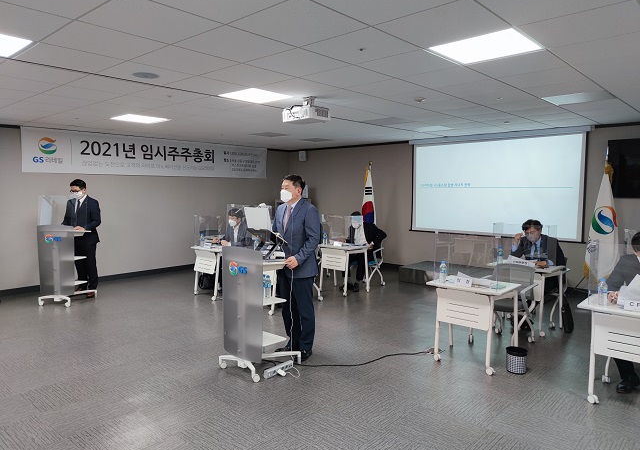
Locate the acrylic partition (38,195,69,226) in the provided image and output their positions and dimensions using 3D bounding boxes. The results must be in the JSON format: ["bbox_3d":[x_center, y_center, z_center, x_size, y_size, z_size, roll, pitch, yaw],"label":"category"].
[{"bbox_3d":[-3.635,-0.163,6.300,0.580,0.510,0.270,2,5,17],"label":"acrylic partition"}]

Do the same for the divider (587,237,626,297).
[{"bbox_3d":[2.468,0.411,3.428,0.620,0.510,0.340,4,6,44],"label":"divider"}]

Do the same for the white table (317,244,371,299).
[{"bbox_3d":[0.389,0.702,7.119,0.700,0.720,0.550,4,6,44],"label":"white table"}]

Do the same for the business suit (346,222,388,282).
[{"bbox_3d":[0.727,0.469,7.344,0.620,0.960,0.750,4,6,42],"label":"business suit"}]

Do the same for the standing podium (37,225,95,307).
[{"bbox_3d":[-3.685,0.581,6.519,0.580,1.120,0.640,1,5,15],"label":"standing podium"}]

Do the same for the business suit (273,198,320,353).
[{"bbox_3d":[-0.224,0.509,4.435,0.350,1.520,0.500,-4,6,-43],"label":"business suit"}]

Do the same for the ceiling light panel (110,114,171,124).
[{"bbox_3d":[-2.523,-1.512,6.267,0.600,0.050,0.600,4,6,42],"label":"ceiling light panel"}]

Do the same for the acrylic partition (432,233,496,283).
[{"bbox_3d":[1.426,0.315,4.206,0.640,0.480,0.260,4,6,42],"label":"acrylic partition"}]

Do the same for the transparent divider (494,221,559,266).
[{"bbox_3d":[2.454,0.259,5.338,0.620,0.510,0.340,4,6,44],"label":"transparent divider"}]

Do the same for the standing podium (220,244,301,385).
[{"bbox_3d":[-0.522,0.773,4.131,0.580,1.120,0.640,4,6,40],"label":"standing podium"}]

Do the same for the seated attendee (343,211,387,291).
[{"bbox_3d":[0.700,0.415,7.324,0.620,1.250,0.820,4,6,42],"label":"seated attendee"}]

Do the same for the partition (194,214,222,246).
[{"bbox_3d":[-1.651,0.120,7.038,0.620,0.510,0.340,4,6,44],"label":"partition"}]

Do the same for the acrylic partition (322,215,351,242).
[{"bbox_3d":[0.340,0.107,7.216,0.340,0.510,0.620,-4,6,-41],"label":"acrylic partition"}]

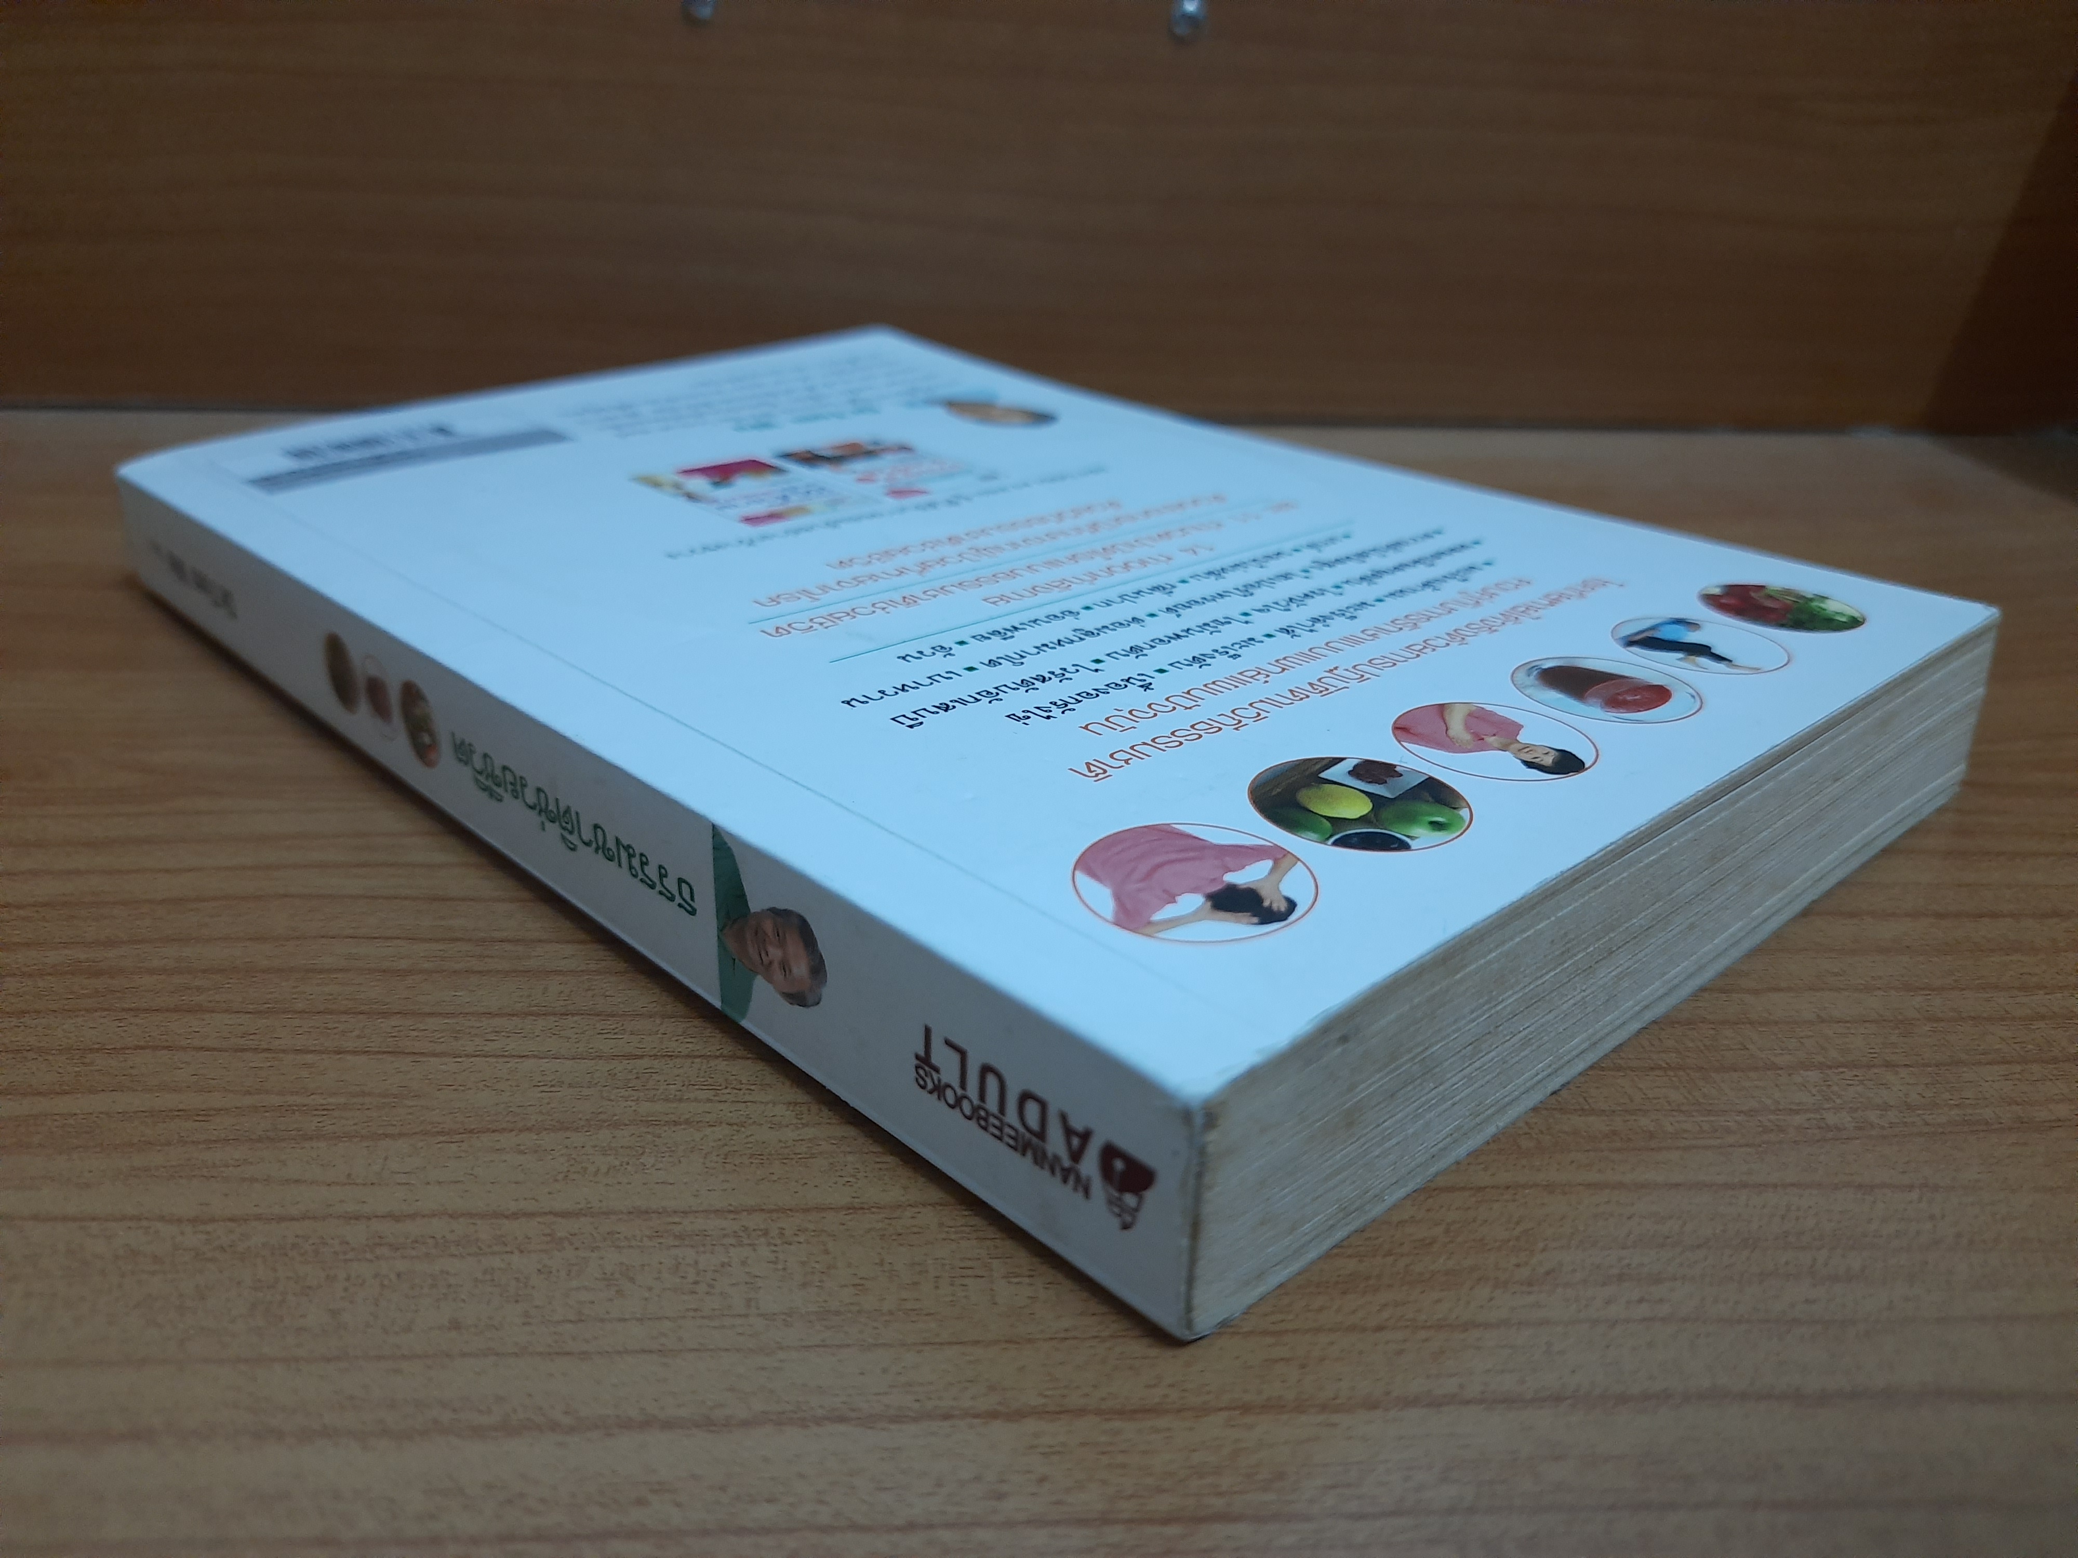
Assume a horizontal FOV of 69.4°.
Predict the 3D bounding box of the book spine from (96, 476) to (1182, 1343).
[{"bbox_3d":[-0.063,-0.008,0.172,0.014,0.019,0.225,-20,31,-40],"label":"book spine"}]

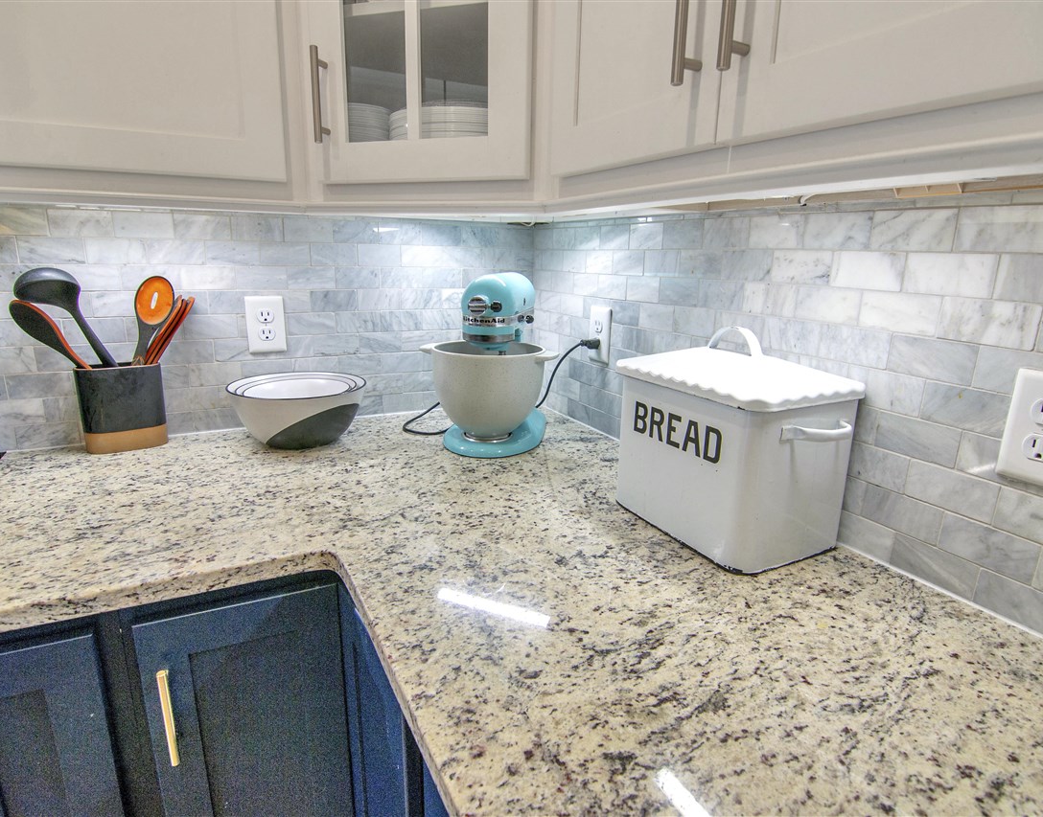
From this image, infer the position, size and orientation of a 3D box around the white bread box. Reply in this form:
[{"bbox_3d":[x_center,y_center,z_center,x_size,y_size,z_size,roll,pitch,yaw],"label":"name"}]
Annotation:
[{"bbox_3d":[0.308,0.030,0.814,0.215,0.300,0.330,-7,17,-28],"label":"white bread box"}]

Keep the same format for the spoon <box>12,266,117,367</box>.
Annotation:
[{"bbox_3d":[-0.806,-0.094,1.018,0.085,0.330,0.085,-2,24,22],"label":"spoon"}]

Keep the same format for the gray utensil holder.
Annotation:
[{"bbox_3d":[-0.790,-0.003,1.077,0.142,0.166,0.075,-7,17,-28],"label":"gray utensil holder"}]

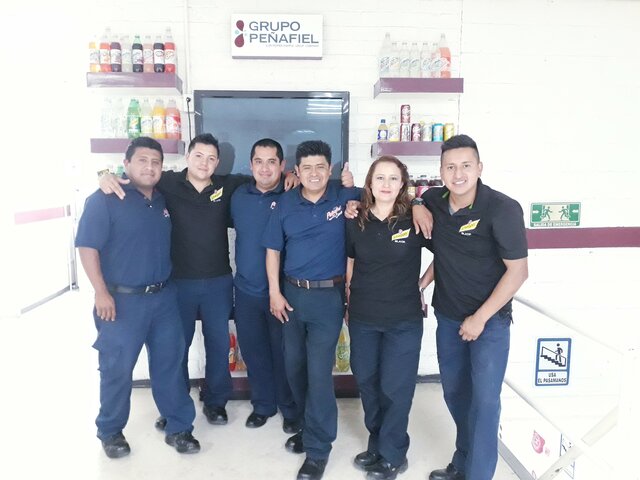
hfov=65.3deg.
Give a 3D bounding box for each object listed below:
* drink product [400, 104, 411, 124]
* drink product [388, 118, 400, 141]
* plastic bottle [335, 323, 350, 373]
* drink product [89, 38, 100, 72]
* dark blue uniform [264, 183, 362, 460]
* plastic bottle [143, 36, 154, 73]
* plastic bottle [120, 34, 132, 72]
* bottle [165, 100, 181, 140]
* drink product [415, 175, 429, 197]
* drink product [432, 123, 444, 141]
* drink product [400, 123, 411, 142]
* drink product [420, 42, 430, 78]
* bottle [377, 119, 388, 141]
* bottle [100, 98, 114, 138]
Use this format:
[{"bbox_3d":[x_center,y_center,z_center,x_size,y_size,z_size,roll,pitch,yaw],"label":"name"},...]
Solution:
[{"bbox_3d":[0.578,-0.844,3.355,0.066,0.122,0.066,0,6,-3],"label":"drink product"},{"bbox_3d":[0.501,-0.740,3.360,0.070,0.175,0.070,0,6,-4],"label":"drink product"},{"bbox_3d":[0.170,0.771,3.596,0.112,0.340,0.112,0,7,-3],"label":"plastic bottle"},{"bbox_3d":[-1.424,-1.167,3.155,0.070,0.237,0.070,0,6,-4],"label":"drink product"},{"bbox_3d":[-0.039,0.416,2.573,0.470,1.410,0.360,1,6,8],"label":"dark blue uniform"},{"bbox_3d":[-1.113,-1.200,3.239,0.071,0.238,0.071,0,6,-3],"label":"plastic bottle"},{"bbox_3d":[-1.235,-1.183,3.194,0.071,0.242,0.071,0,7,-3],"label":"plastic bottle"},{"bbox_3d":[-0.965,-0.787,3.260,0.086,0.267,0.086,0,7,-3],"label":"bottle"},{"bbox_3d":[0.714,-0.341,3.466,0.092,0.210,0.092,0,7,-3],"label":"drink product"},{"bbox_3d":[0.813,-0.729,3.417,0.067,0.122,0.067,0,7,-3],"label":"drink product"},{"bbox_3d":[0.572,-0.711,3.338,0.066,0.122,0.066,0,6,-4],"label":"drink product"},{"bbox_3d":[0.710,-1.193,3.348,0.067,0.233,0.067,0,7,-3],"label":"drink product"},{"bbox_3d":[0.424,-0.729,3.337,0.068,0.156,0.068,0,7,-3],"label":"bottle"},{"bbox_3d":[-1.365,-0.779,3.207,0.085,0.265,0.085,0,6,-4],"label":"bottle"}]

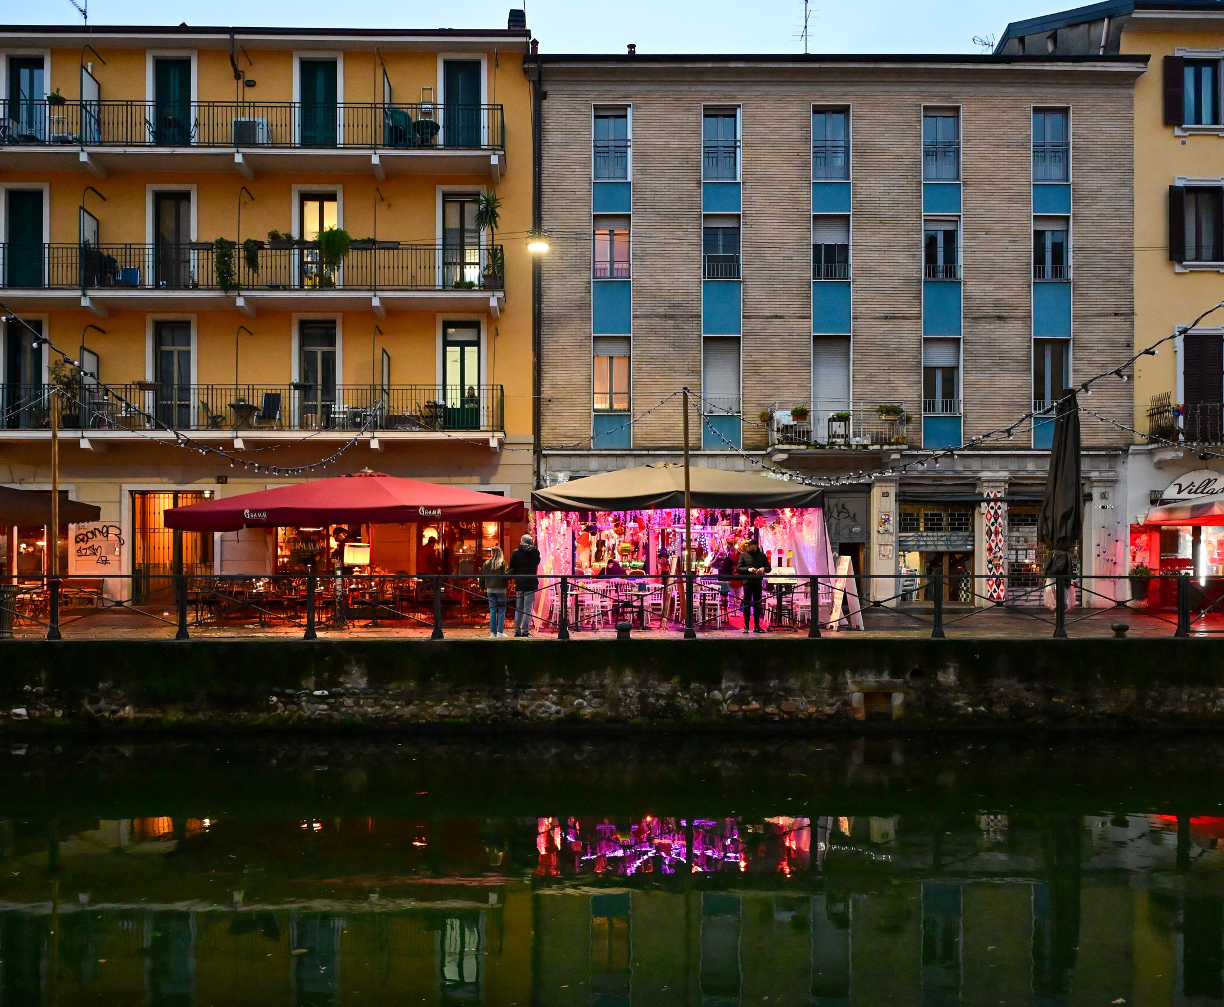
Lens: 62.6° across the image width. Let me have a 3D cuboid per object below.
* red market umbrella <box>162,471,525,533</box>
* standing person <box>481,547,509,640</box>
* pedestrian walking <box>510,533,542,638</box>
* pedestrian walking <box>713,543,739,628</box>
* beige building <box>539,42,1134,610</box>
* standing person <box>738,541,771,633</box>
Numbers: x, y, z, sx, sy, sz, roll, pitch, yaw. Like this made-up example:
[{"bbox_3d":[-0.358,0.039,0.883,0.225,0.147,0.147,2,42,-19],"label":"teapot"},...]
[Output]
[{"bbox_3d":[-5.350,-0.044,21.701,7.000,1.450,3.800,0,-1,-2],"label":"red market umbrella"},{"bbox_3d":[-2.019,1.523,17.386,0.480,1.571,0.360,0,-1,5],"label":"standing person"},{"bbox_3d":[-1.499,1.417,17.387,0.560,1.783,0.400,0,-1,8],"label":"pedestrian walking"},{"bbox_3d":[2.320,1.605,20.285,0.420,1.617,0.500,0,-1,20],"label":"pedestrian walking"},{"bbox_3d":[5.068,-3.997,27.991,13.700,12.850,11.500,0,-1,0],"label":"beige building"},{"bbox_3d":[2.570,1.492,18.186,0.580,1.684,0.420,0,-1,7],"label":"standing person"}]

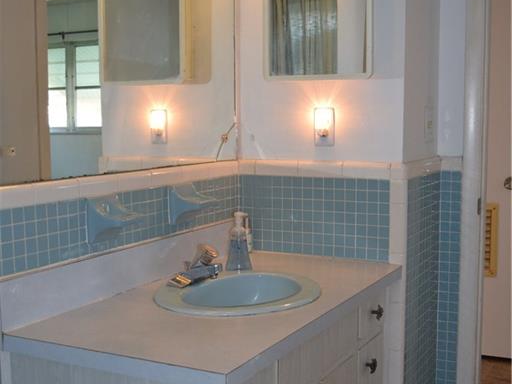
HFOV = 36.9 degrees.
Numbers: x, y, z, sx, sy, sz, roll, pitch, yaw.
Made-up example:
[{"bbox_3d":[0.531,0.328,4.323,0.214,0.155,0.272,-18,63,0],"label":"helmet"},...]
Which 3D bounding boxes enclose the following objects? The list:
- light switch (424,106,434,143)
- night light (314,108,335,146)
[{"bbox_3d":[0.585,-0.226,2.578,0.011,0.120,0.105,3,7,27],"label":"light switch"},{"bbox_3d":[0.207,-0.204,2.430,0.069,0.119,0.050,3,7,27],"label":"night light"}]

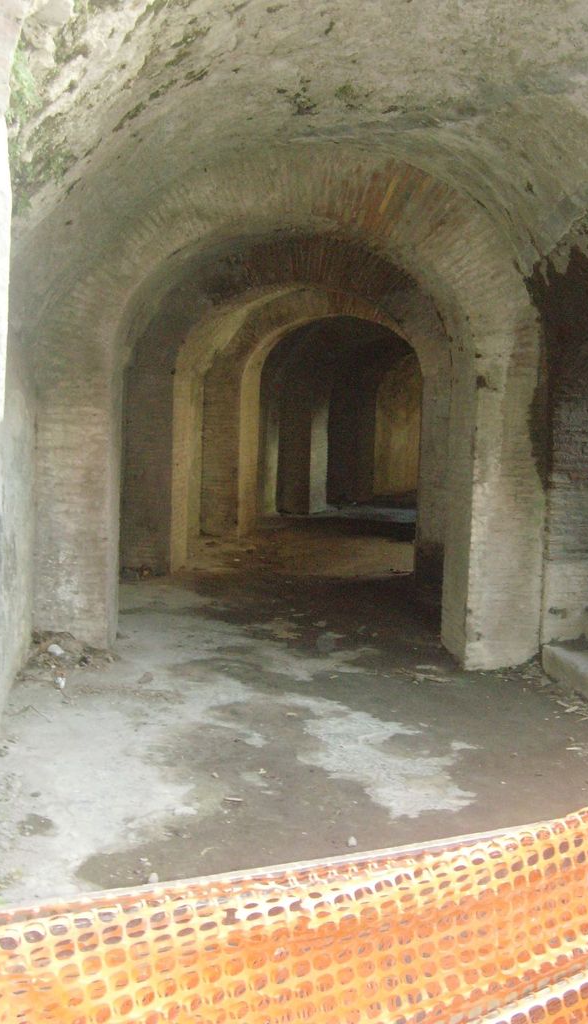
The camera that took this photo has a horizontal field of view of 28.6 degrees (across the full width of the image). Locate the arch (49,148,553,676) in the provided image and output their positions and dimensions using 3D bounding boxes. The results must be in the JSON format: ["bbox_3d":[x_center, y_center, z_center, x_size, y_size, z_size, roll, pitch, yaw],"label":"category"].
[{"bbox_3d":[-0.007,-0.639,7.396,3.106,3.129,0.700,2,5,-2],"label":"arch"}]

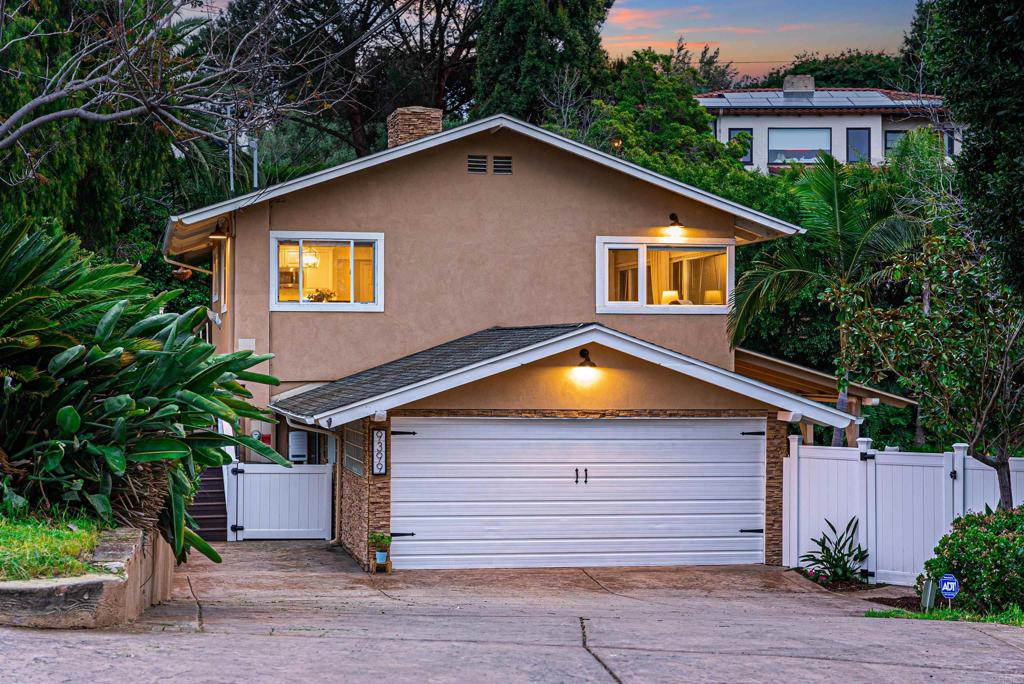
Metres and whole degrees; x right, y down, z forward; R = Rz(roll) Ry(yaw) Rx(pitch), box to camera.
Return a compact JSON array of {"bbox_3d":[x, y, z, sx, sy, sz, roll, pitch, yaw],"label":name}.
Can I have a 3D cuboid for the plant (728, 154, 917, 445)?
[{"bbox_3d":[5.041,0.034,26.800,3.000,6.221,2.900,1,-1,-12],"label":"plant"}]

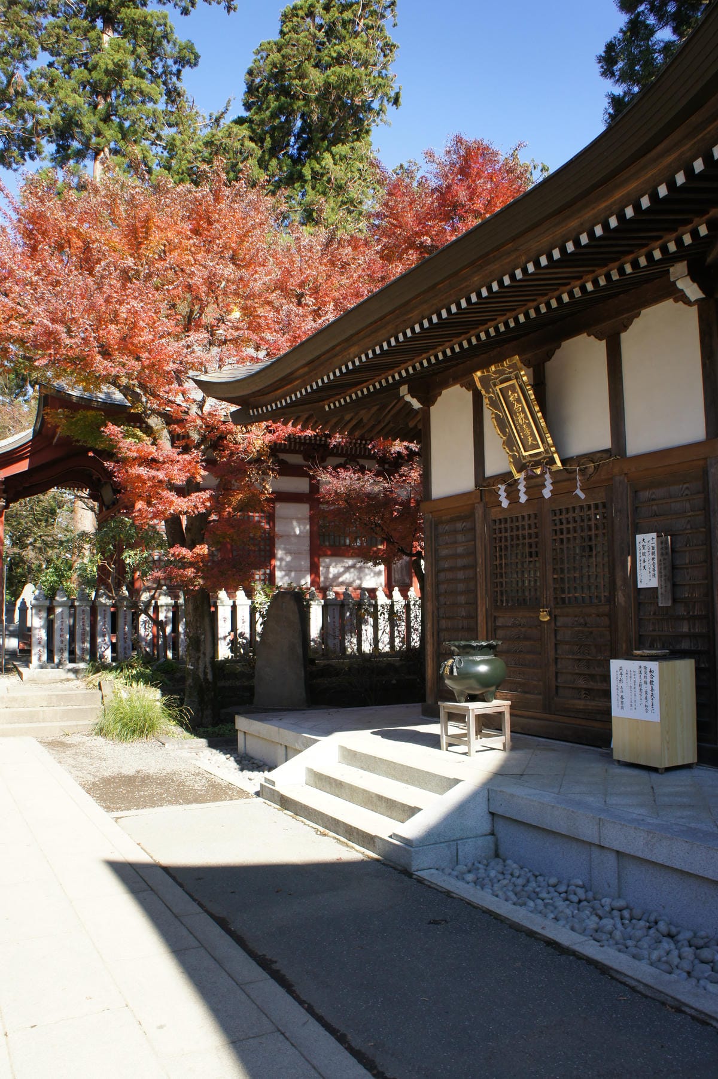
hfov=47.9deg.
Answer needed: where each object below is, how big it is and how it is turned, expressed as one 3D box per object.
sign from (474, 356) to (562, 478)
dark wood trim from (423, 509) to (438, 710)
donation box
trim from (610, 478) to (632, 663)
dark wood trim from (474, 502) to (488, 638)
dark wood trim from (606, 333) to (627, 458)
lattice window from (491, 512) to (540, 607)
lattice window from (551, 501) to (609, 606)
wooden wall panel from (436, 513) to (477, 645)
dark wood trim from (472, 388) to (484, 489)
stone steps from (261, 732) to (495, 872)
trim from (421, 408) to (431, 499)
[{"bbox_3d":[1.572,-1.184,7.916,0.099,1.148,0.669,-28,9,-29],"label":"sign"},{"bbox_3d":[0.876,0.811,9.587,0.129,2.250,0.200,3,-7,-30],"label":"dark wood trim"},{"bbox_3d":[2.255,1.323,6.185,0.412,0.803,0.456,3,-7,-30],"label":"donation box"},{"bbox_3d":[2.348,0.548,7.044,0.129,2.227,0.179,3,-7,-30],"label":"trim"},{"bbox_3d":[1.368,0.718,8.737,0.129,2.242,0.188,3,-7,-30],"label":"dark wood trim"},{"bbox_3d":[2.342,-1.282,7.240,0.129,1.129,0.173,3,-7,-30],"label":"dark wood trim"},{"bbox_3d":[1.617,0.217,8.361,0.061,0.953,0.748,3,-7,-30],"label":"lattice window"},{"bbox_3d":[2.064,0.136,7.589,0.061,0.953,0.732,3,-7,-30],"label":"lattice window"},{"bbox_3d":[1.118,0.784,9.189,0.061,2.158,0.790,3,-7,-30],"label":"wooden wall panel"},{"bbox_3d":[1.368,-1.112,8.921,0.129,1.148,0.183,3,-7,-30],"label":"dark wood trim"},{"bbox_3d":[0.042,1.950,6.200,0.704,0.427,2.379,3,-7,-30],"label":"stone steps"},{"bbox_3d":[0.861,-1.029,9.798,0.129,1.160,0.190,3,-7,-30],"label":"trim"}]

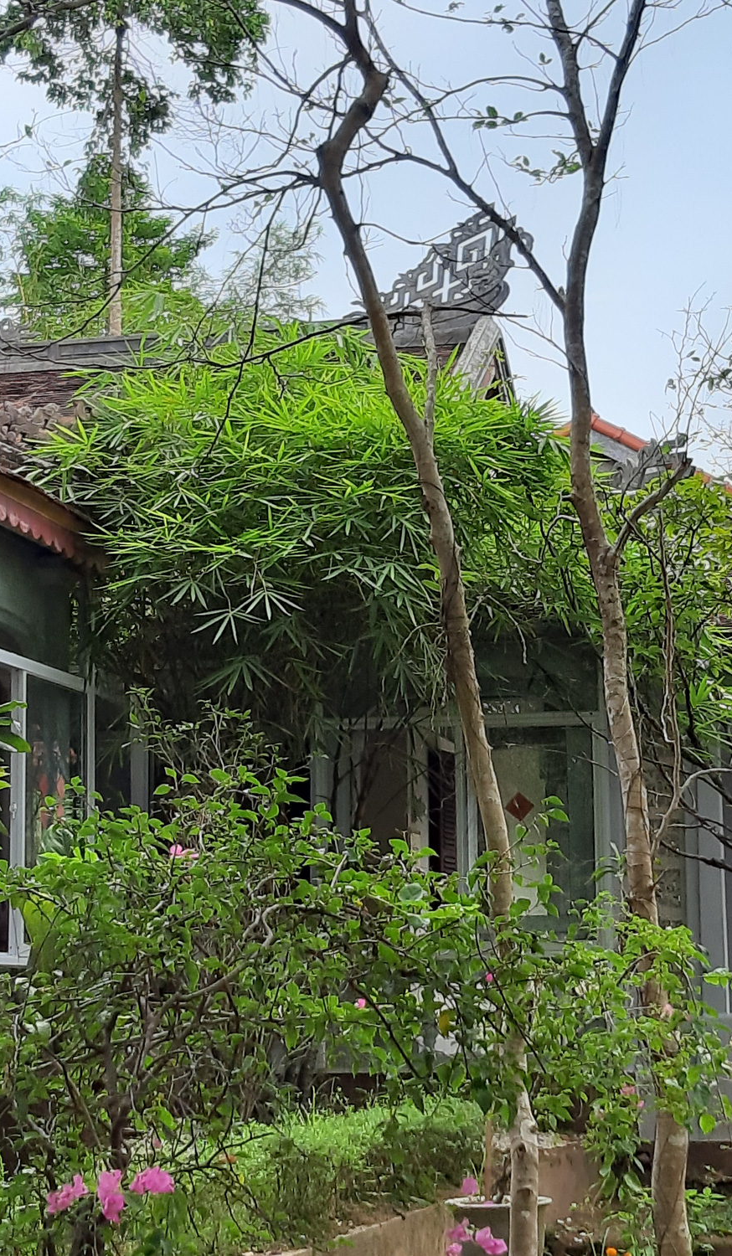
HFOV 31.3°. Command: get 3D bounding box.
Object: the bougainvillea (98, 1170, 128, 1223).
[{"bbox_3d":[-0.562,1.264,2.900,0.063,0.113,0.070,-1,-6,0],"label":"bougainvillea"}]

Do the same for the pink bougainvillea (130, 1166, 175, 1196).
[{"bbox_3d":[-0.473,1.227,2.900,0.100,0.061,0.075,-1,-6,0],"label":"pink bougainvillea"}]

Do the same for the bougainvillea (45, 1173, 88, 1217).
[{"bbox_3d":[-0.665,1.258,2.900,0.094,0.091,0.080,-1,-6,0],"label":"bougainvillea"}]

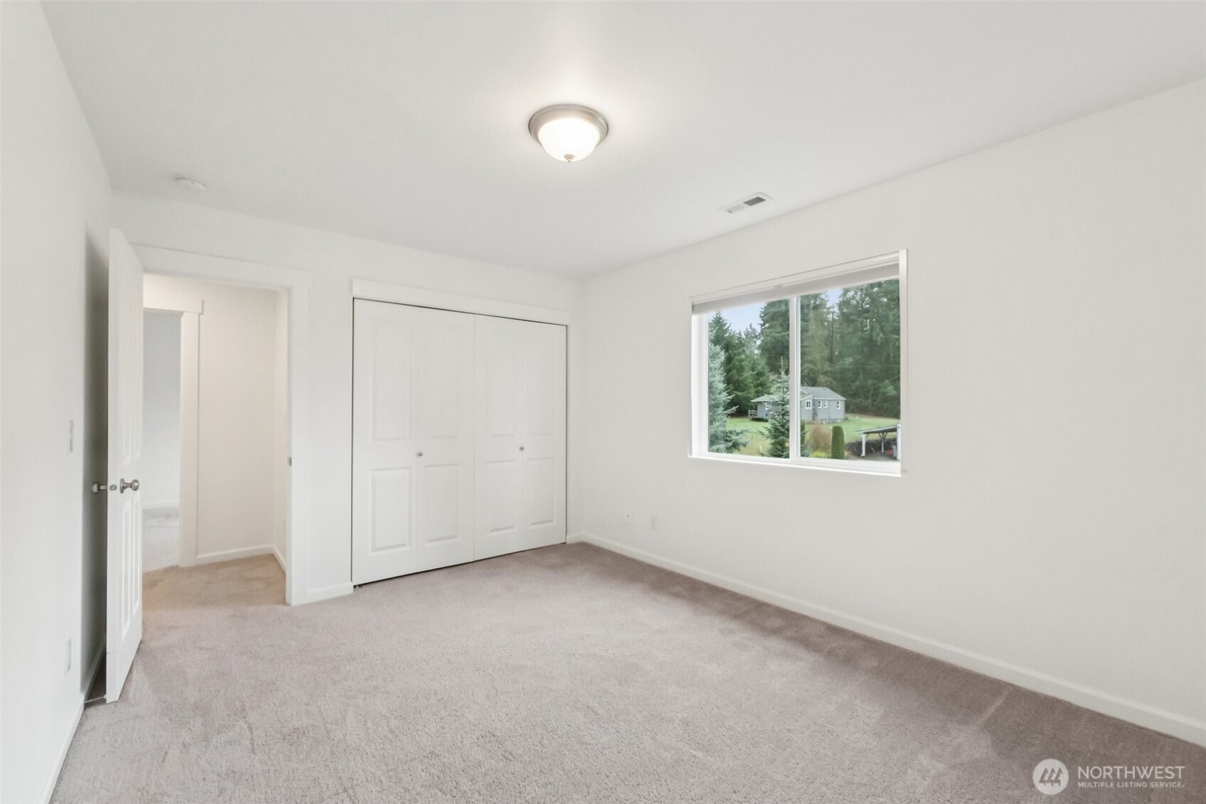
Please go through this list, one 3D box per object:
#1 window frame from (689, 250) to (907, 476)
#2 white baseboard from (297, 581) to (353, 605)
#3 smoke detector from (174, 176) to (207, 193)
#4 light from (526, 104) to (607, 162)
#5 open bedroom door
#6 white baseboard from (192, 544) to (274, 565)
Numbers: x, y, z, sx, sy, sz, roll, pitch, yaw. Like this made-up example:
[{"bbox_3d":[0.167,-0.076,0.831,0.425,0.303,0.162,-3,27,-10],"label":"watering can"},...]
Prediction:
[{"bbox_3d":[1.155,-0.189,3.215,0.121,1.206,1.493,1,-1,-40],"label":"window frame"},{"bbox_3d":[-1.835,1.275,3.377,0.291,0.077,0.015,1,-1,-40],"label":"white baseboard"},{"bbox_3d":[-2.196,-1.147,2.673,0.138,0.041,0.138,1,-1,-40],"label":"smoke detector"},{"bbox_3d":[-0.144,-1.103,2.147,0.337,0.165,0.337,0,-1,0],"label":"light"},{"bbox_3d":[-2.300,0.270,2.433,0.043,2.023,0.711,0,-1,-36],"label":"open bedroom door"},{"bbox_3d":[-3.111,1.295,4.267,0.536,0.079,0.016,1,-1,-40],"label":"white baseboard"}]

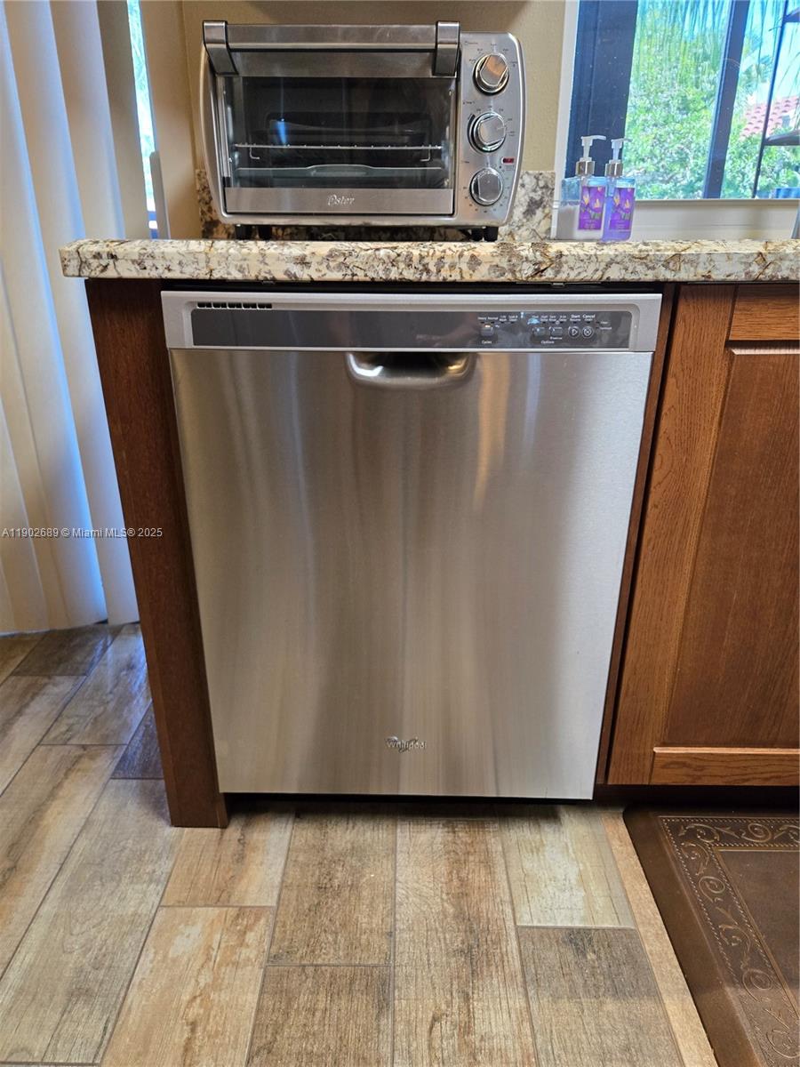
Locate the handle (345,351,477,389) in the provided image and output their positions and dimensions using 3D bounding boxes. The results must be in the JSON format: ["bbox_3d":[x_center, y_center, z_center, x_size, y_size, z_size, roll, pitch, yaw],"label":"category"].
[{"bbox_3d":[0.013,-0.209,0.901,0.163,0.047,0.035,0,23,0],"label":"handle"}]

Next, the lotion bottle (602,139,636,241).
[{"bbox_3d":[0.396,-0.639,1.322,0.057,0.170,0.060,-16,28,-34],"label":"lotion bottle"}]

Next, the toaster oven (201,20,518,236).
[{"bbox_3d":[-0.045,-0.555,1.031,0.417,0.239,0.315,0,23,0],"label":"toaster oven"}]

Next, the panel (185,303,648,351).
[{"bbox_3d":[0.014,-0.254,0.875,0.549,0.054,0.015,0,23,0],"label":"panel"}]

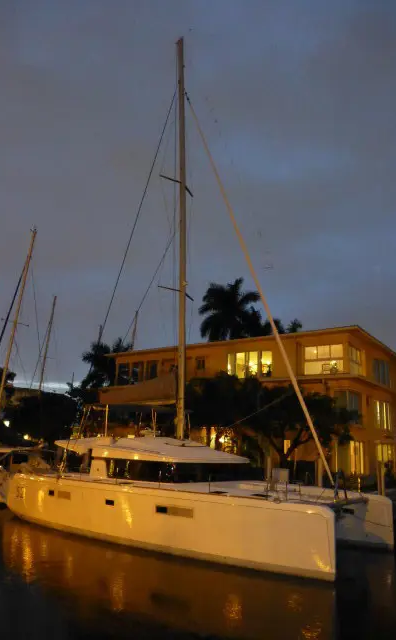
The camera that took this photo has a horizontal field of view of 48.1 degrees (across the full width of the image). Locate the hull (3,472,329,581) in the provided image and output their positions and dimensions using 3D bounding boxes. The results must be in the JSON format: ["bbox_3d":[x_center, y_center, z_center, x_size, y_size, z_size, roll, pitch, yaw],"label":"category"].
[{"bbox_3d":[-2.188,7.674,17.752,15.500,2.200,2.300,-9,-18,35],"label":"hull"}]

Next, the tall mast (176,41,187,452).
[{"bbox_3d":[-0.887,-5.784,23.436,0.320,23.277,0.280,-12,-19,34],"label":"tall mast"}]

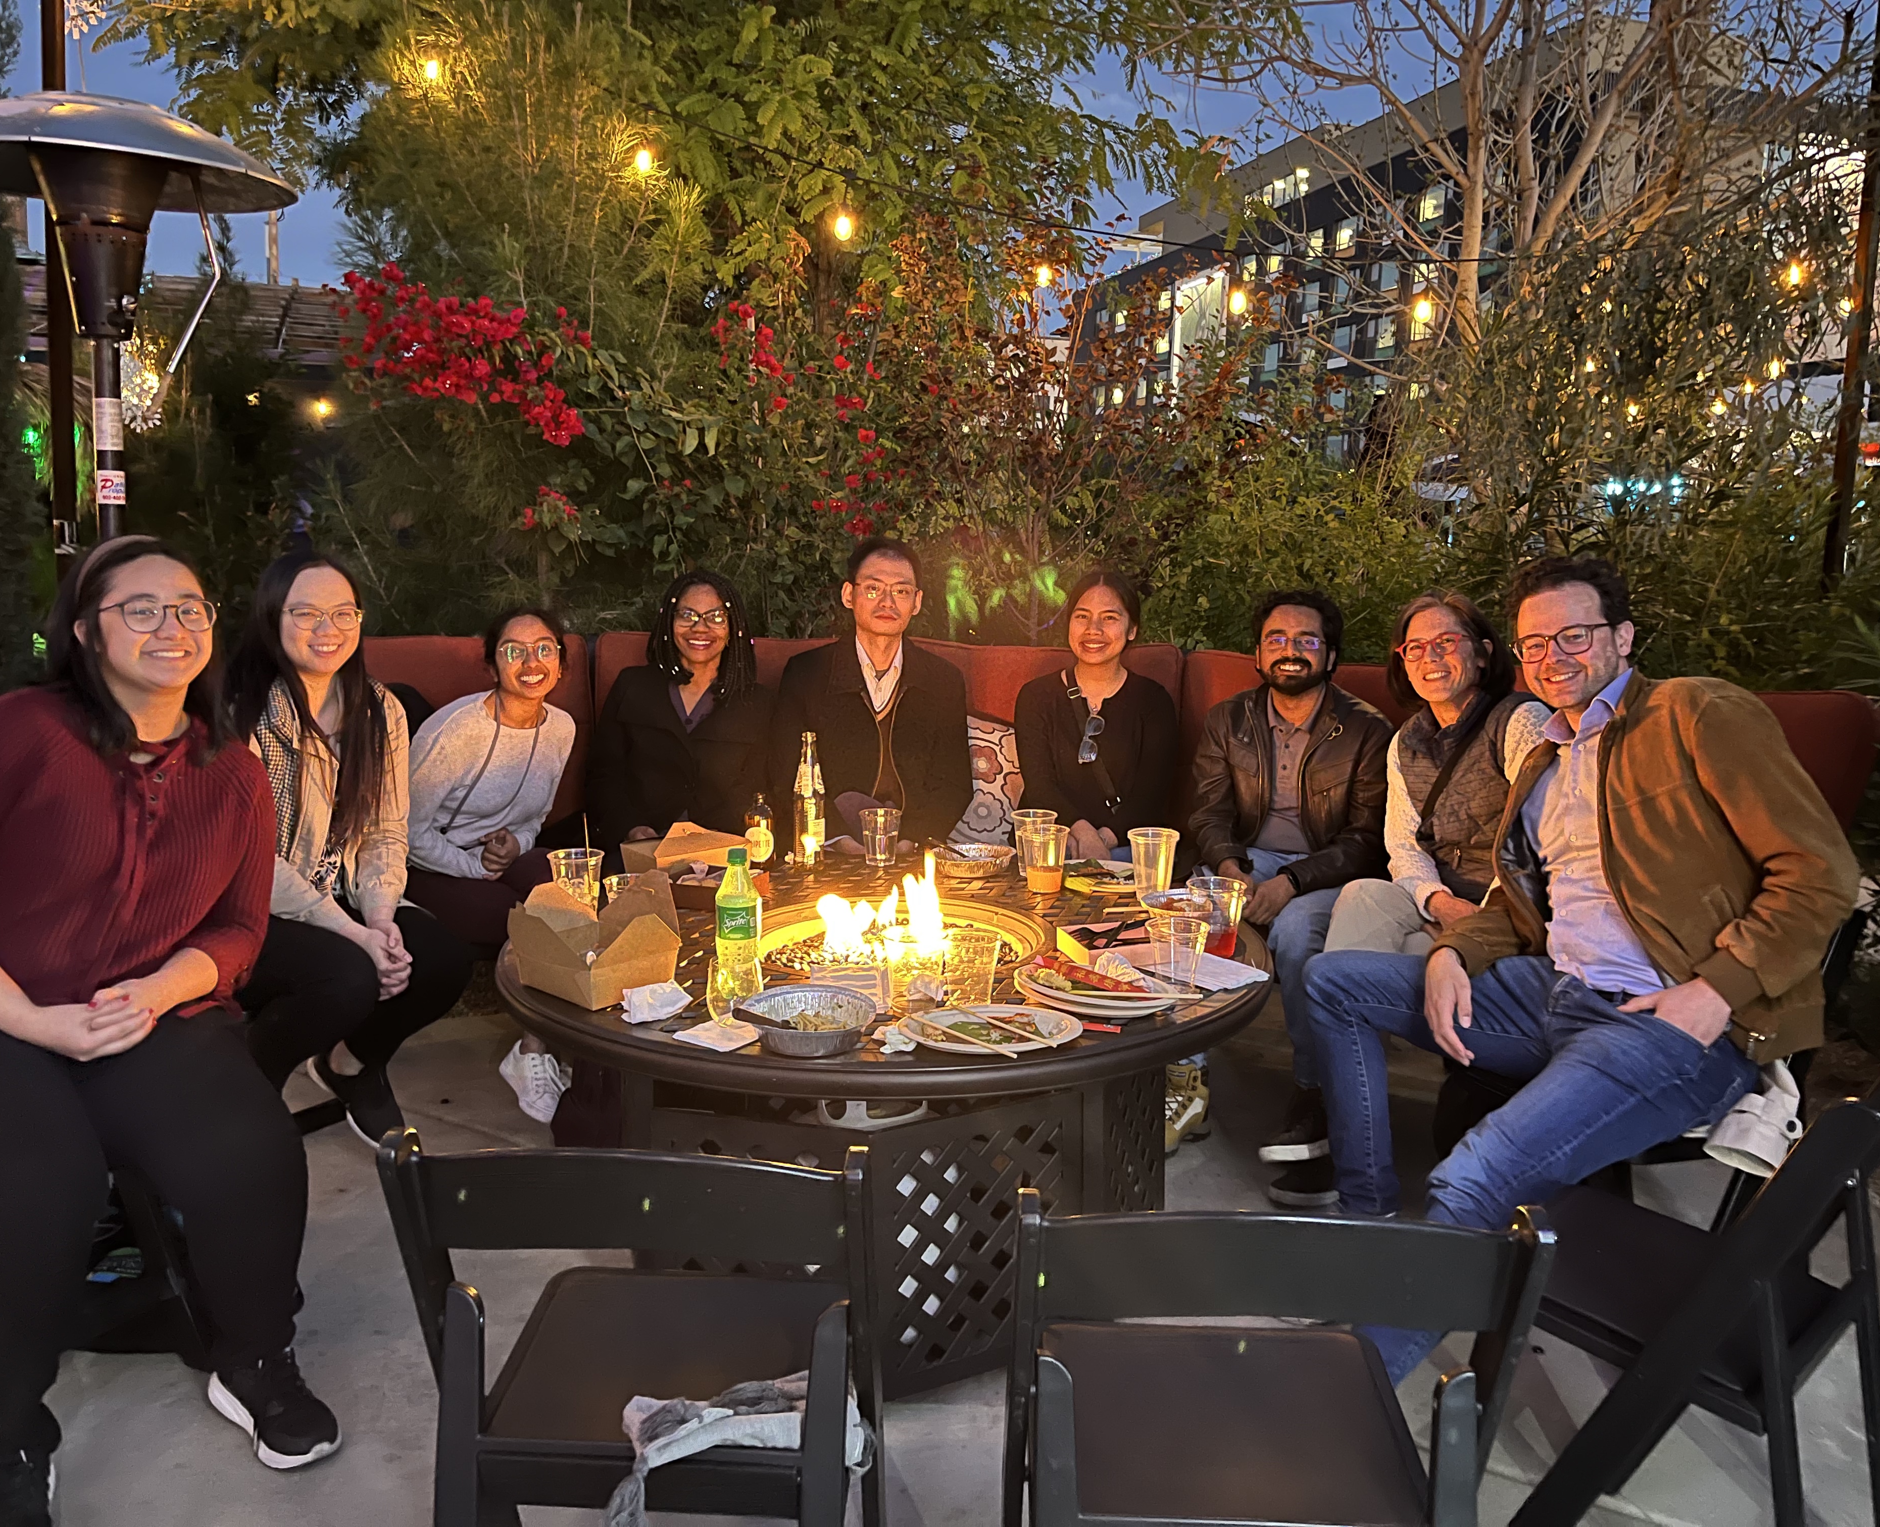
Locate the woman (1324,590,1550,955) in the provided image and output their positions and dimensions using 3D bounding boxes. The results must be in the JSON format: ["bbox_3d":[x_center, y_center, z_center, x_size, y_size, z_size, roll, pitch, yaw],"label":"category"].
[{"bbox_3d":[0.955,0.257,3.030,0.750,1.210,0.520,-5,11,-31],"label":"woman"}]

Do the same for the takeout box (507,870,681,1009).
[{"bbox_3d":[-0.515,0.262,2.310,0.200,0.140,0.200,9,12,41],"label":"takeout box"}]

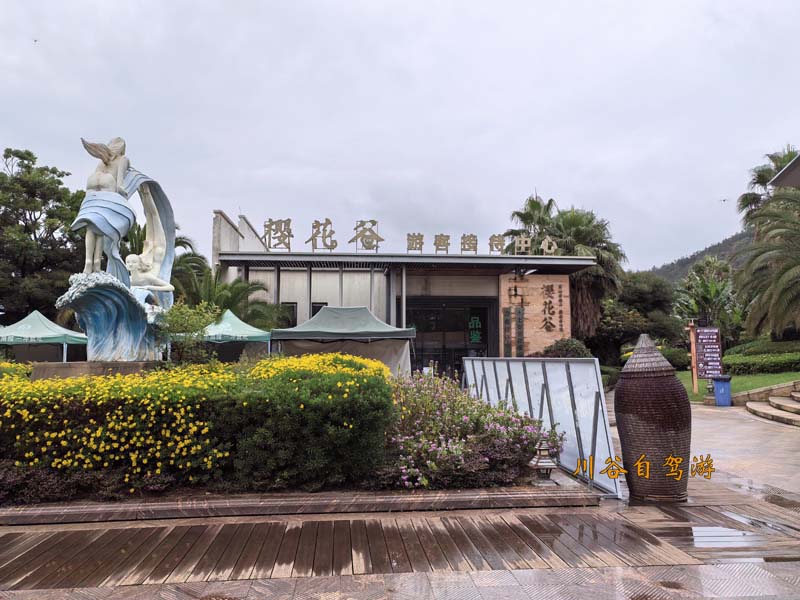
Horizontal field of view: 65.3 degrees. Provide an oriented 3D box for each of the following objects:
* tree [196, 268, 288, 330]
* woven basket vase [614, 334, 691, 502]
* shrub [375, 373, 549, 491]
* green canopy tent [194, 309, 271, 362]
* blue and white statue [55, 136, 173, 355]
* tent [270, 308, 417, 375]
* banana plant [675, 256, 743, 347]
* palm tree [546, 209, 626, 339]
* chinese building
[{"bbox_3d":[-5.517,1.064,21.780,3.200,4.285,3.000,0,-4,-5],"label":"tree"},{"bbox_3d":[2.706,1.242,6.677,0.800,1.733,0.800,0,-4,-5],"label":"woven basket vase"},{"bbox_3d":[0.740,1.460,7.514,1.950,1.180,2.100,0,-4,-5],"label":"shrub"},{"bbox_3d":[-5.531,1.696,20.124,3.000,2.784,3.000,0,-4,-5],"label":"green canopy tent"},{"bbox_3d":[-4.805,-0.882,10.692,1.850,3.854,1.400,0,-4,-5],"label":"blue and white statue"},{"bbox_3d":[-1.895,1.689,20.927,4.500,2.915,3.000,0,-4,-5],"label":"tent"},{"bbox_3d":[15.326,0.224,31.000,3.400,4.900,3.300,0,-5,0],"label":"banana plant"},{"bbox_3d":[8.269,-0.236,27.590,3.500,7.723,3.500,0,-4,-5],"label":"palm tree"},{"bbox_3d":[-0.049,0.361,27.828,13.800,6.567,10.000,0,-4,-5],"label":"chinese building"}]

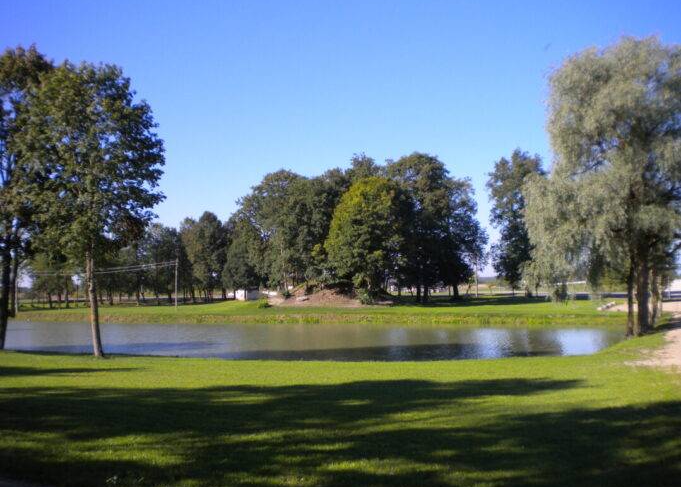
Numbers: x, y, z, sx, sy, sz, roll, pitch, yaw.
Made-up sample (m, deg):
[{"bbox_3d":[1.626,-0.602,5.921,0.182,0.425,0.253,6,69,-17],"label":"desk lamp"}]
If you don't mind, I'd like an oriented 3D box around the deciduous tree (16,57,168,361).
[{"bbox_3d":[-9.658,-1.308,26.500,5.800,11.310,5.600,0,-3,0],"label":"deciduous tree"}]

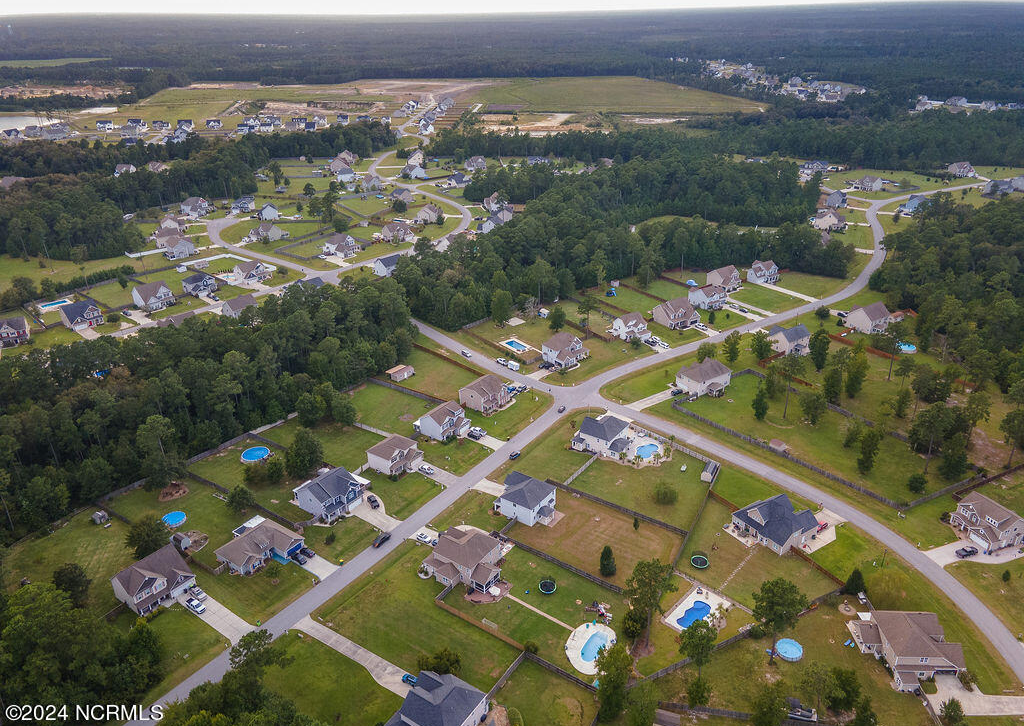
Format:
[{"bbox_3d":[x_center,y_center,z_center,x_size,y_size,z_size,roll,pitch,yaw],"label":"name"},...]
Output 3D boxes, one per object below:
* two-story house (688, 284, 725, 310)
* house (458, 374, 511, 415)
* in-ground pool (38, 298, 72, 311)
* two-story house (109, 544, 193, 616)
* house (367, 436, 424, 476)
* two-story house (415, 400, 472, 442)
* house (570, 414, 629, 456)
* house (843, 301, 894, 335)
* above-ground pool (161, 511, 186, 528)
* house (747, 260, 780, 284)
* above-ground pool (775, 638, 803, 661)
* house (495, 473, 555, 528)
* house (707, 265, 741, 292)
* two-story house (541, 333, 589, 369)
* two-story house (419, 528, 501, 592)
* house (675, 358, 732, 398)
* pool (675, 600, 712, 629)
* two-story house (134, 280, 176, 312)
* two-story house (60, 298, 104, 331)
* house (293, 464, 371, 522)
[{"bbox_3d":[88.220,-30.310,317.480,12.660,8.210,11.550,-16,31,-28],"label":"two-story house"},{"bbox_3d":[-9.160,9.630,244.930,12.400,7.700,12.700,17,31,31],"label":"house"},{"bbox_3d":[-214.950,-26.990,333.750,5.200,1.500,11.800,22,34,38],"label":"in-ground pool"},{"bbox_3d":[-84.420,49.850,166.450,11.800,7.900,13.700,19,33,34],"label":"two-story house"},{"bbox_3d":[-34.700,26.660,211.950,11.800,7.400,12.000,17,31,31],"label":"house"},{"bbox_3d":[-22.060,17.550,225.180,13.880,8.210,11.550,19,33,34],"label":"two-story house"},{"bbox_3d":[28.390,21.620,215.910,15.090,8.000,13.470,17,32,31],"label":"house"},{"bbox_3d":[149.380,-19.890,297.090,13.500,9.900,13.000,-18,31,-31],"label":"house"},{"bbox_3d":[-92.809,43.299,195.313,6.200,1.300,6.200,-1,26,0],"label":"above-ground pool"},{"bbox_3d":[123.960,-44.890,349.180,13.400,8.600,9.600,-17,31,-29],"label":"house"},{"bbox_3d":[57.330,59.600,146.910,5.490,1.330,5.490,-1,27,0],"label":"above-ground pool"},{"bbox_3d":[4.434,37.262,197.020,15.500,8.300,12.200,17,31,31],"label":"house"},{"bbox_3d":[101.630,-40.640,337.680,12.360,8.210,12.360,-19,32,-33],"label":"house"},{"bbox_3d":[20.910,-5.960,269.810,14.490,9.120,11.040,-22,34,-36],"label":"two-story house"},{"bbox_3d":[-10.990,45.570,168.510,17.520,8.710,14.180,18,32,33],"label":"two-story house"},{"bbox_3d":[69.530,4.520,251.990,16.800,8.600,13.200,-18,31,-30],"label":"house"},{"bbox_3d":[42.267,58.693,163.669,4.600,1.500,9.800,22,35,39],"label":"pool"},{"bbox_3d":[-164.040,-31.280,325.040,13.980,9.320,14.380,-23,34,-37],"label":"two-story house"},{"bbox_3d":[-187.490,-21.310,309.920,12.900,9.200,12.800,21,34,37],"label":"two-story house"},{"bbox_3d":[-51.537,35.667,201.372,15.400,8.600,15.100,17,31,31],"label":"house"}]

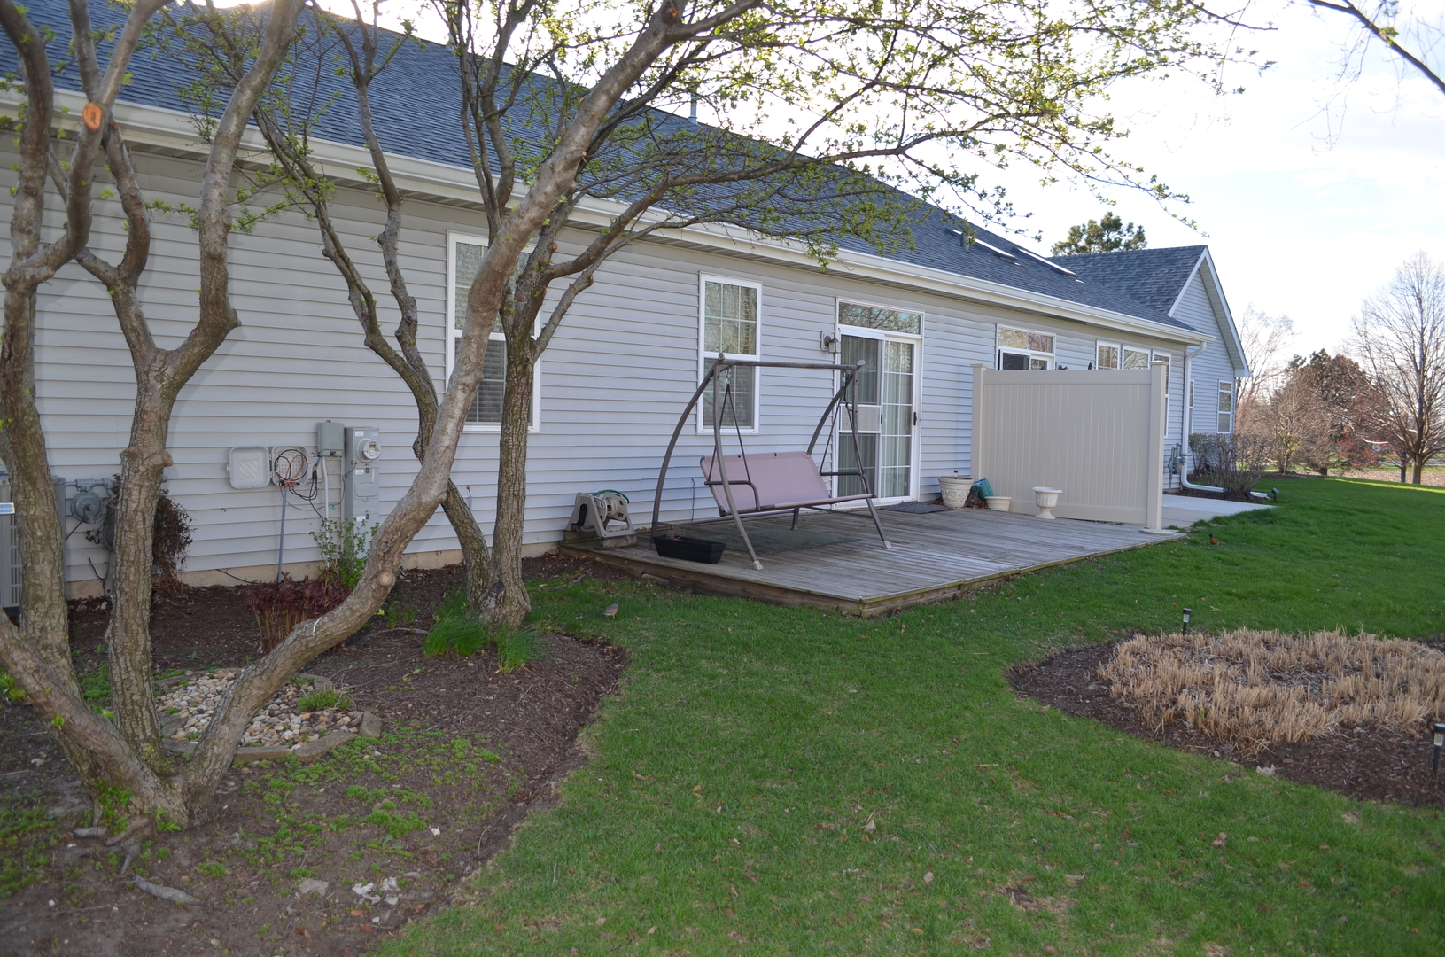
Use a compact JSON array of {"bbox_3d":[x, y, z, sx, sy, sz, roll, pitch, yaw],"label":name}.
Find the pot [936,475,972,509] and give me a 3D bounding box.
[{"bbox_3d":[2.803,0.174,13.000,0.425,0.365,0.425,2,3,11],"label":"pot"}]

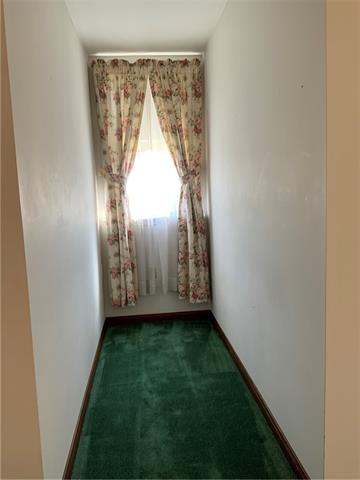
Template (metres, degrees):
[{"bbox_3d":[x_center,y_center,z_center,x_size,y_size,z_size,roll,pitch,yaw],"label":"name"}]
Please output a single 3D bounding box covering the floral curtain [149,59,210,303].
[{"bbox_3d":[0.007,-0.478,3.552,0.465,2.110,0.110,-3,8,-5],"label":"floral curtain"}]

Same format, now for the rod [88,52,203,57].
[{"bbox_3d":[-0.286,-1.566,3.402,0.960,0.022,0.025,-3,8,-5],"label":"rod"}]

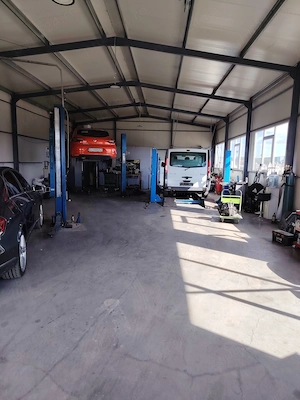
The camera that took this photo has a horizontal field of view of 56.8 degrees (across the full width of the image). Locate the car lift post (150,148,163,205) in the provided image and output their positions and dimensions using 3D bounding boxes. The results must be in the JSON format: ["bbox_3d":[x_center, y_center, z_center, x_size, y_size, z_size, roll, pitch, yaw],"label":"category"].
[{"bbox_3d":[0.301,-0.965,11.105,0.460,2.120,0.360,2,8,2],"label":"car lift post"}]

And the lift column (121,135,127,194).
[{"bbox_3d":[-1.151,-1.496,12.175,0.240,2.670,0.280,2,8,2],"label":"lift column"}]

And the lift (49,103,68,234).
[{"bbox_3d":[-2.209,-0.818,6.777,0.340,2.900,0.340,-5,10,-39],"label":"lift"}]

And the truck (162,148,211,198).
[{"bbox_3d":[1.632,-1.306,13.510,1.940,2.000,4.850,2,8,3],"label":"truck"}]

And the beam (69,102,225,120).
[{"bbox_3d":[-0.594,-5.024,15.594,9.920,0.847,0.150,2,8,2],"label":"beam"}]

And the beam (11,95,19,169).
[{"bbox_3d":[-5.845,-2.350,12.109,0.200,4.300,0.180,2,8,2],"label":"beam"}]

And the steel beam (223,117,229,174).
[{"bbox_3d":[4.279,-2.514,15.696,0.150,4.124,0.150,2,8,2],"label":"steel beam"}]

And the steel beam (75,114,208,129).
[{"bbox_3d":[-0.411,-5.536,19.483,9.920,0.847,0.150,2,8,2],"label":"steel beam"}]

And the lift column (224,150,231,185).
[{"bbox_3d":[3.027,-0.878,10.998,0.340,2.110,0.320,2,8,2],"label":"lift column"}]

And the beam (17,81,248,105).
[{"bbox_3d":[-0.789,-4.484,11.543,9.750,0.860,0.200,2,8,2],"label":"beam"}]

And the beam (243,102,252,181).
[{"bbox_3d":[4.089,-1.980,11.644,0.150,4.124,0.150,2,8,2],"label":"beam"}]

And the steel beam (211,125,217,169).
[{"bbox_3d":[4.461,-3.027,19.585,0.150,4.124,0.150,2,8,2],"label":"steel beam"}]

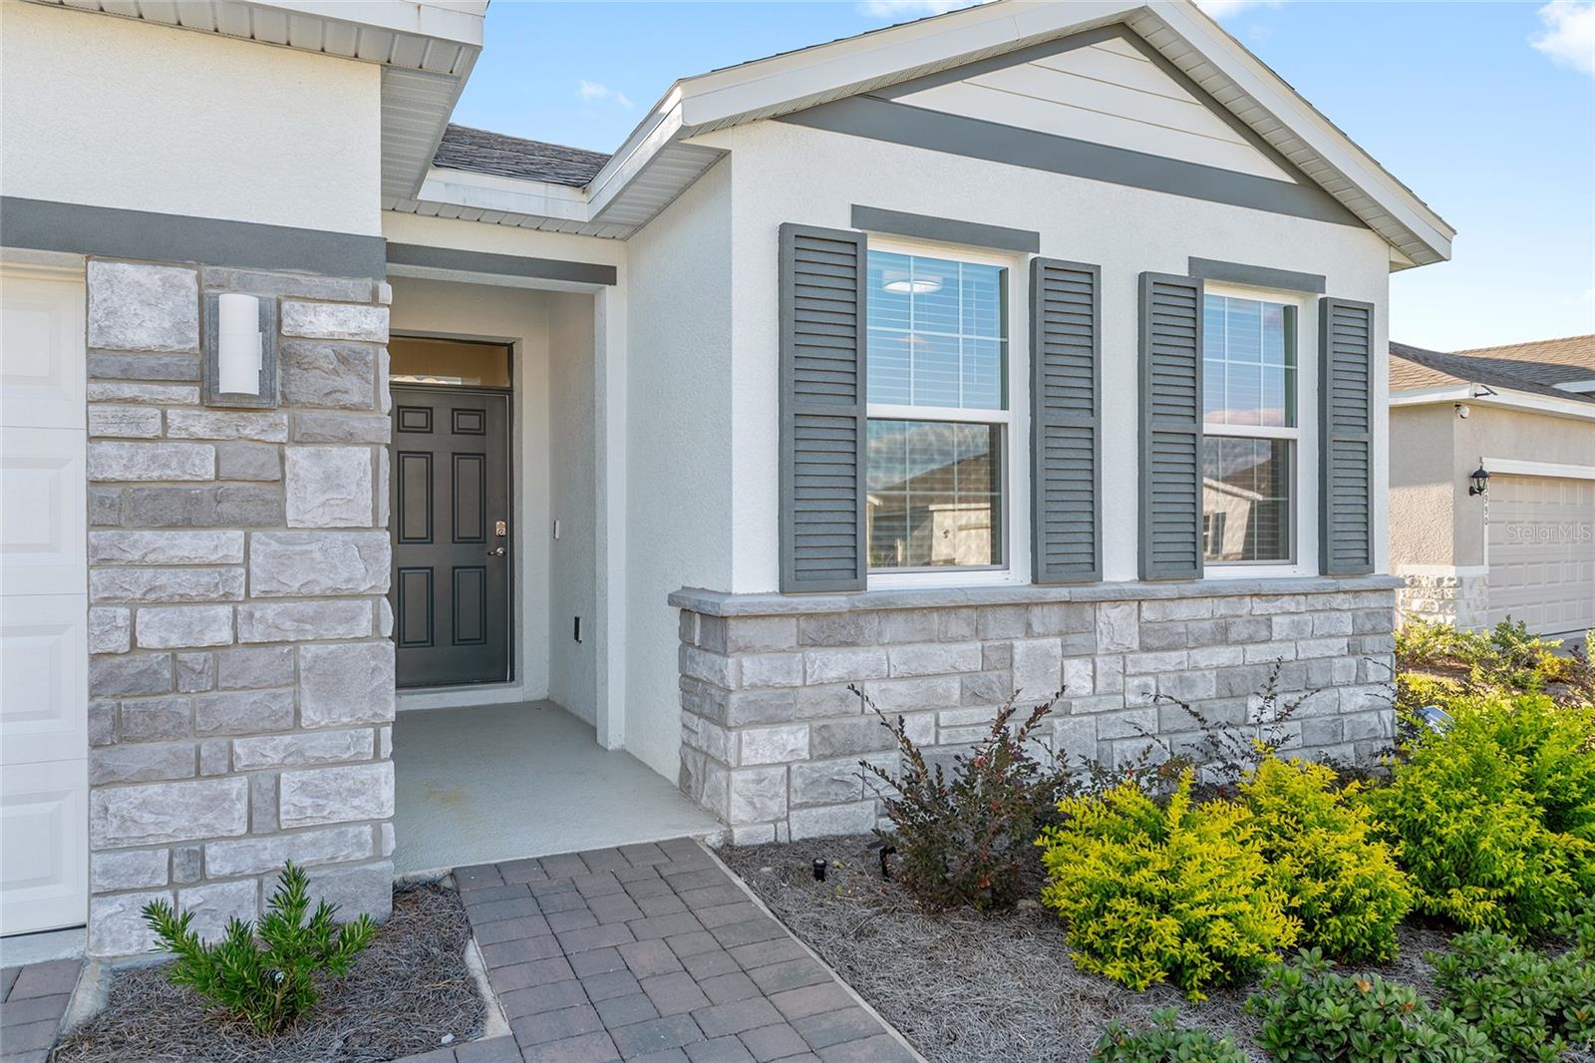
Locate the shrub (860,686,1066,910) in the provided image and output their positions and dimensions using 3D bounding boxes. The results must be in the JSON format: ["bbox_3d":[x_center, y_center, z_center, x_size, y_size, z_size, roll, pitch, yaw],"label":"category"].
[{"bbox_3d":[0.594,0.935,3.800,0.703,0.764,0.663,0,0,0],"label":"shrub"}]

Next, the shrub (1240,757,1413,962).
[{"bbox_3d":[1.765,1.057,3.600,0.683,0.583,0.683,0,1,-25],"label":"shrub"}]

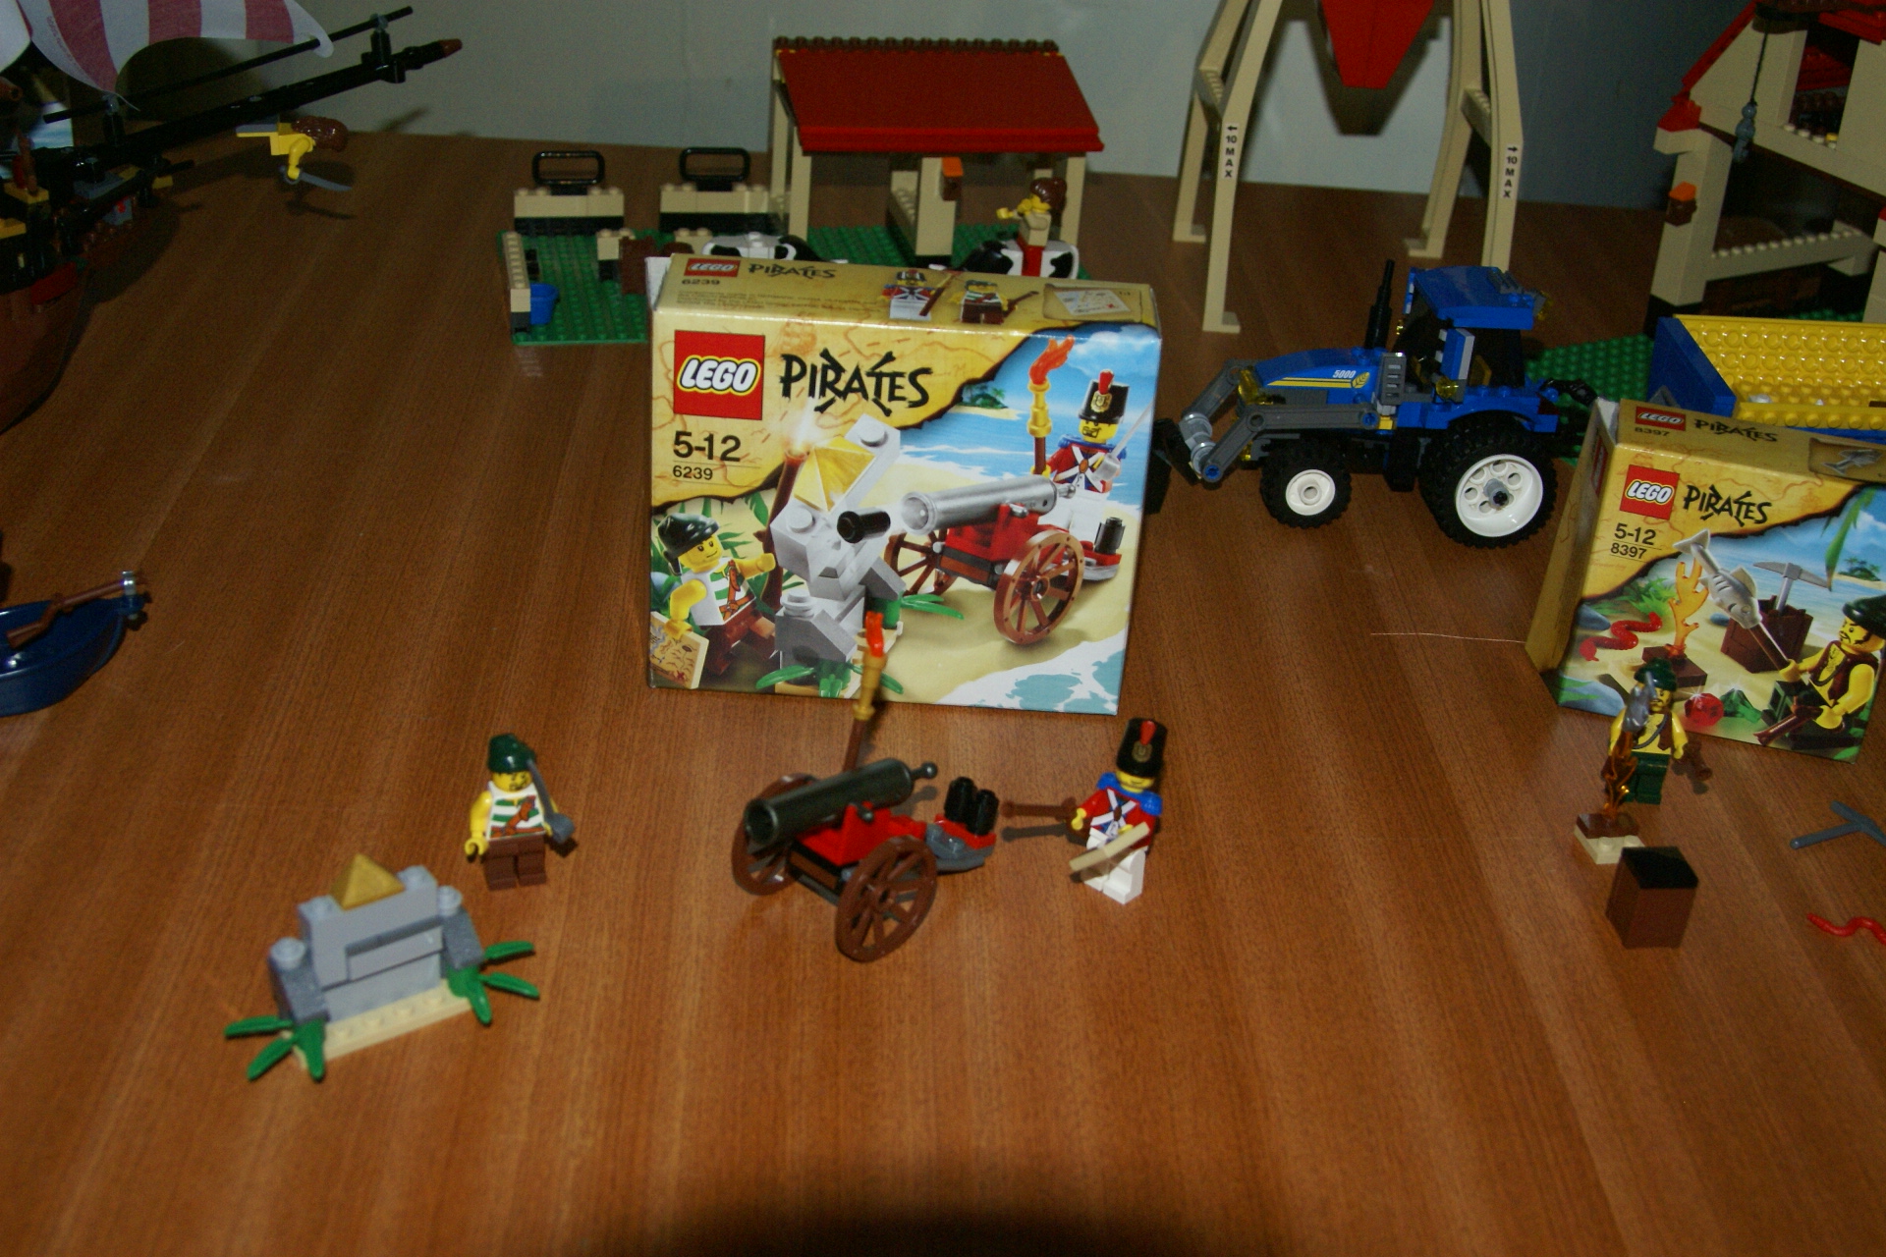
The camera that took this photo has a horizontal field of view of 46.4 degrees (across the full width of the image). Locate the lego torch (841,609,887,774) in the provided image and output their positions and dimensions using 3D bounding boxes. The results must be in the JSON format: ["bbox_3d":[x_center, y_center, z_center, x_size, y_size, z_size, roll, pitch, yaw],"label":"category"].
[{"bbox_3d":[-0.023,0.024,0.574,0.007,0.060,0.007,27,29,34],"label":"lego torch"}]

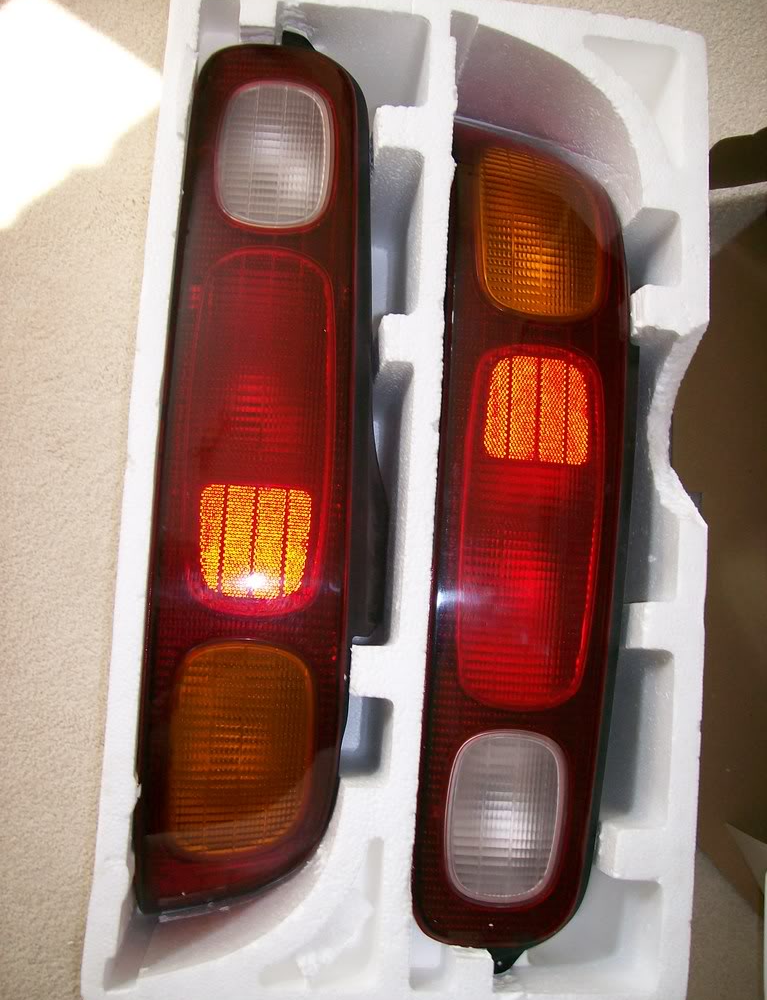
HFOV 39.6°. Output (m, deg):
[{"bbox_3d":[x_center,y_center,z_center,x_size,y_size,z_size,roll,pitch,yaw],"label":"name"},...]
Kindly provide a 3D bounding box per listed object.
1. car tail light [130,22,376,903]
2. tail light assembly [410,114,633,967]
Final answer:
[{"bbox_3d":[-0.073,-0.014,0.697,0.131,0.105,0.544,4,83,-3],"label":"car tail light"},{"bbox_3d":[0.093,0.001,0.704,0.127,0.105,0.539,4,83,-3],"label":"tail light assembly"}]

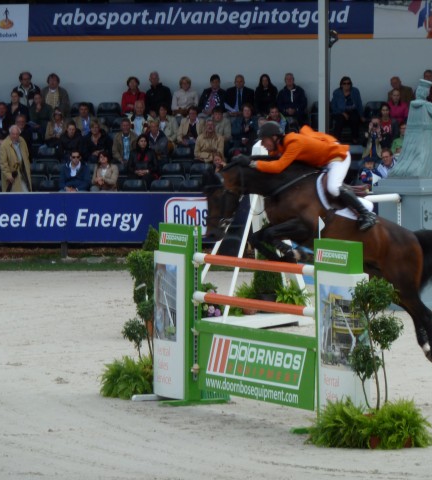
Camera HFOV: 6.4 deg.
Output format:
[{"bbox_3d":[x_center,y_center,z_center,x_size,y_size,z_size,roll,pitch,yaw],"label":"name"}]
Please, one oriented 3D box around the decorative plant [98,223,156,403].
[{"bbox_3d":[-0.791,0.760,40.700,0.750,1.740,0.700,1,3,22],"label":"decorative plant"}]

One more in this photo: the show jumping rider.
[{"bbox_3d":[0.900,-0.631,38.600,1.250,1.100,0.700,-1,3,-20],"label":"show jumping rider"}]

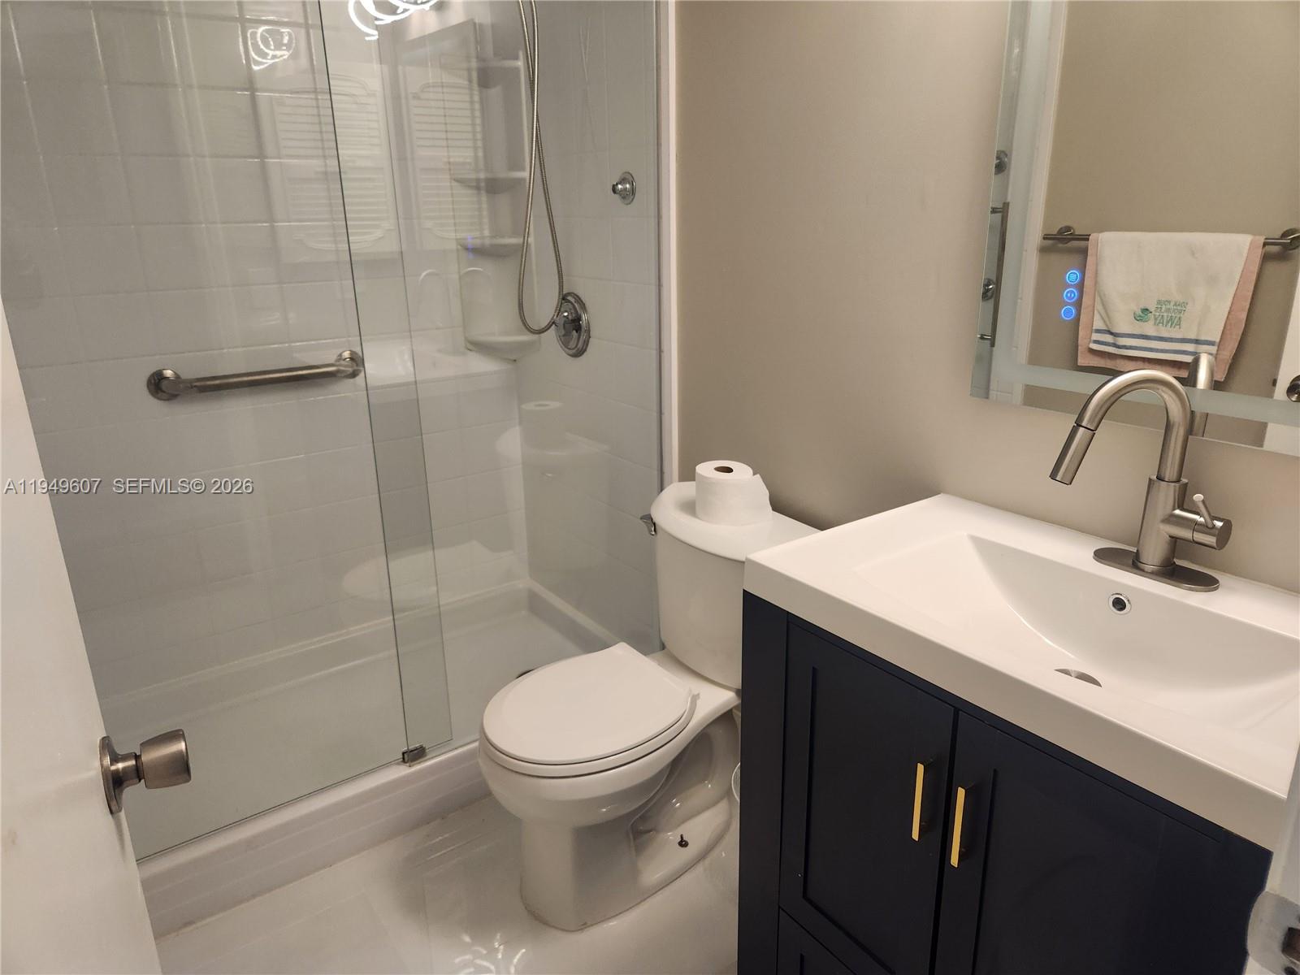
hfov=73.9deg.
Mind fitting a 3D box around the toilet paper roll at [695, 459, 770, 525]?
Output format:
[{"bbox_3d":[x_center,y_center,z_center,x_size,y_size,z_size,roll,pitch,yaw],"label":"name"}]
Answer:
[{"bbox_3d":[0.158,0.013,1.795,0.120,0.102,0.124,-13,21,-33],"label":"toilet paper roll"}]

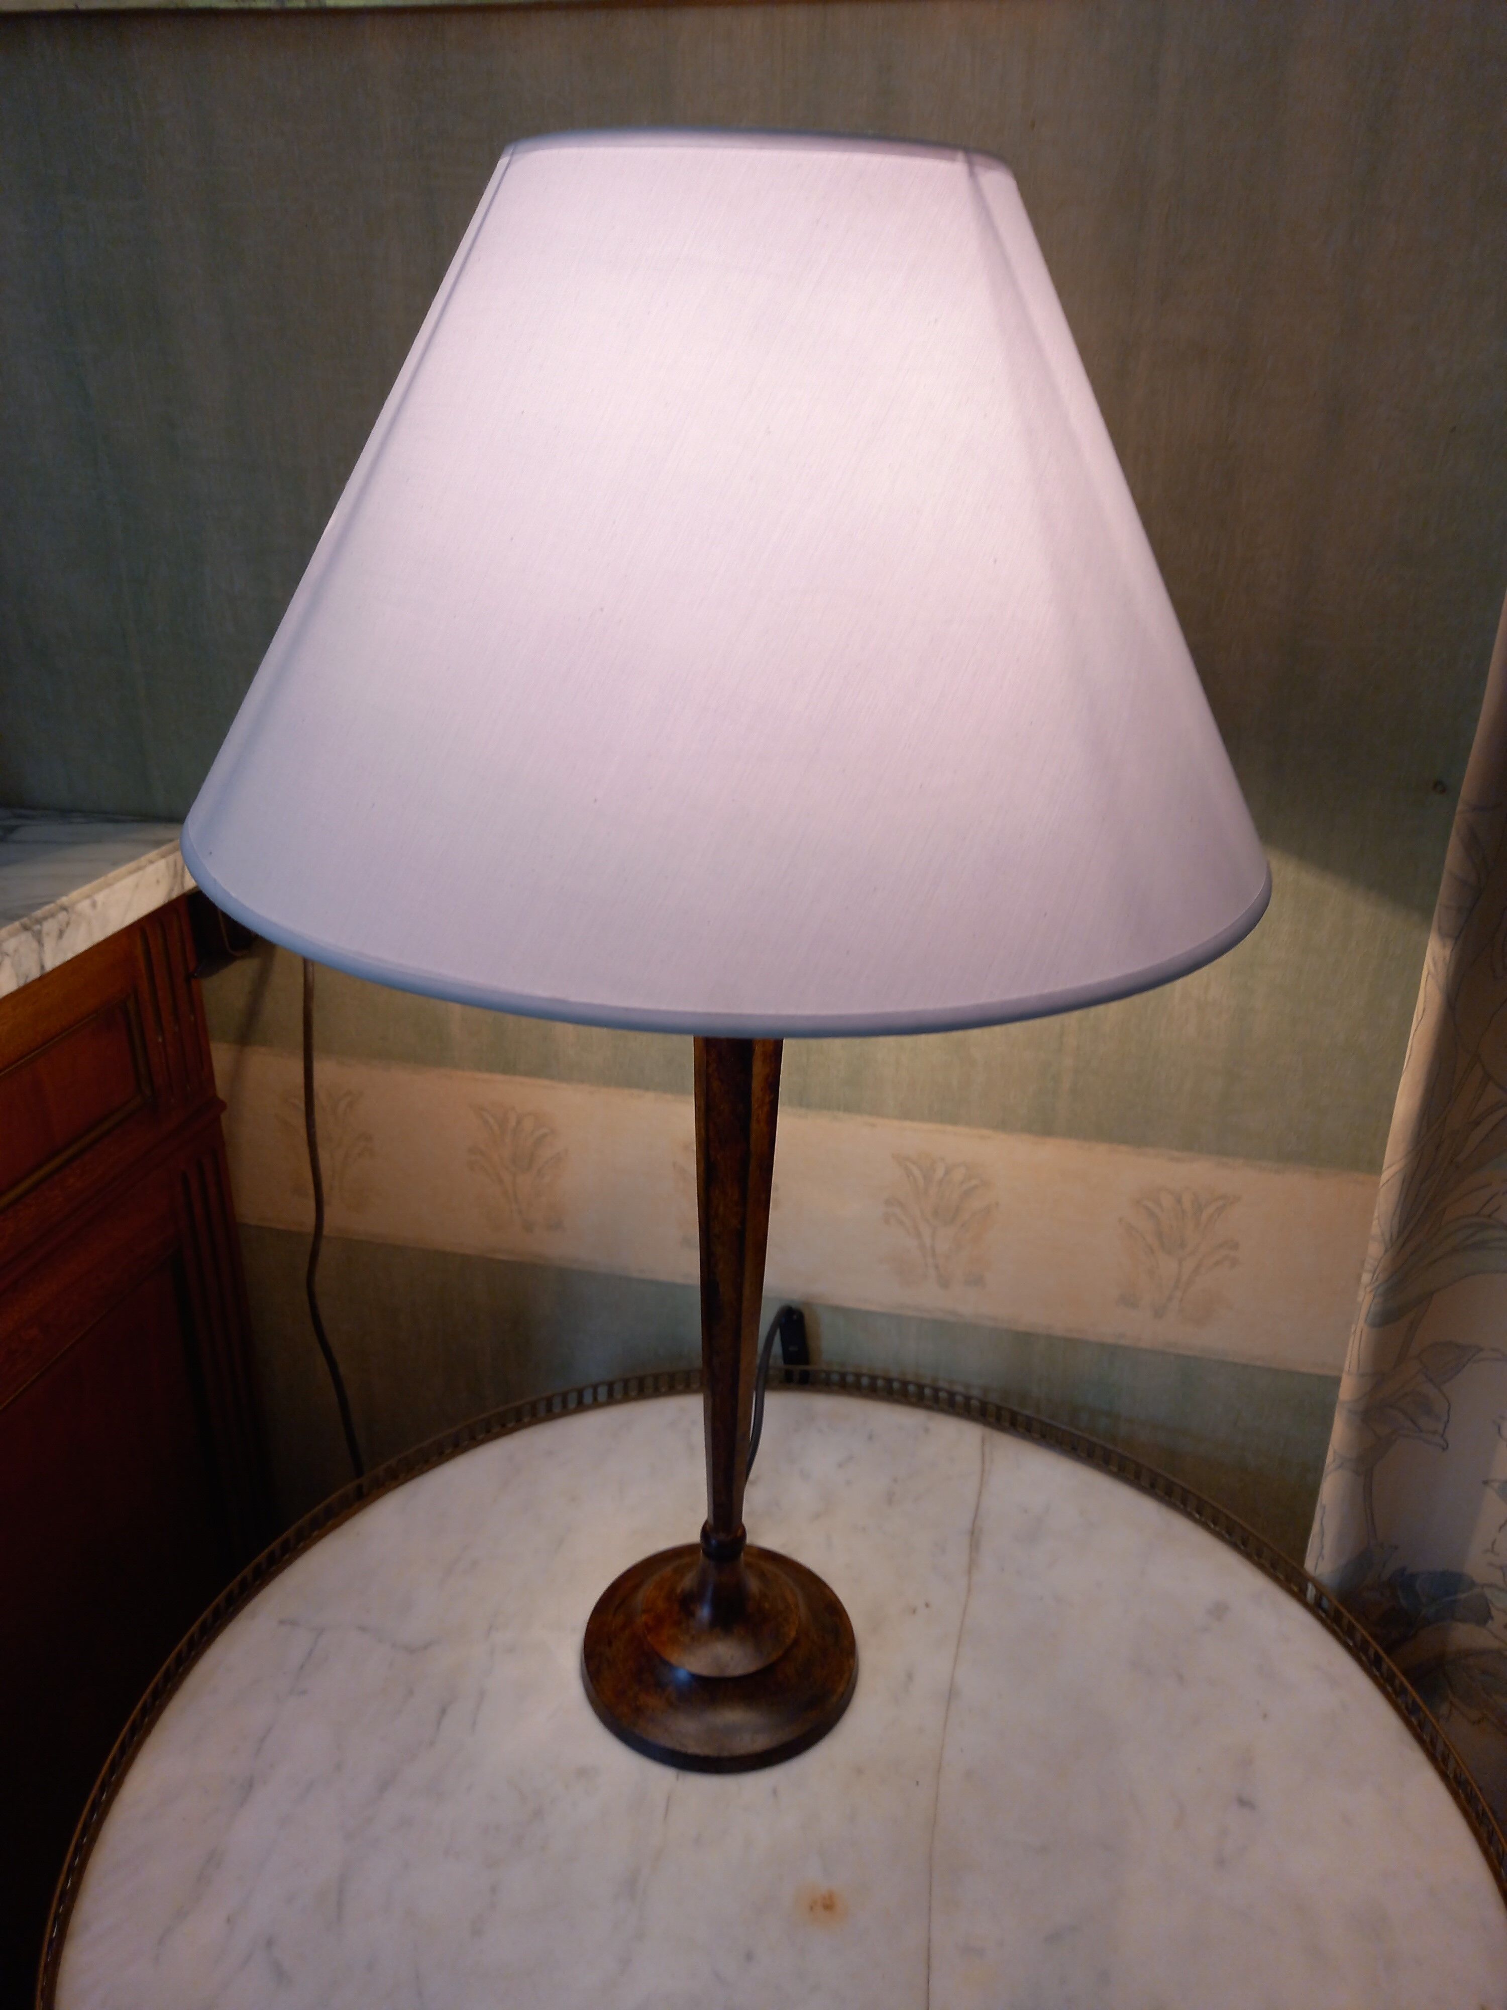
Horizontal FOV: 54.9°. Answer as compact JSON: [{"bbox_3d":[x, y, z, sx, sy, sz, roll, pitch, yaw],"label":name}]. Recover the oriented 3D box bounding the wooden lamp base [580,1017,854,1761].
[{"bbox_3d":[-0.010,0.134,0.654,0.140,0.427,0.140,2,23,0],"label":"wooden lamp base"}]

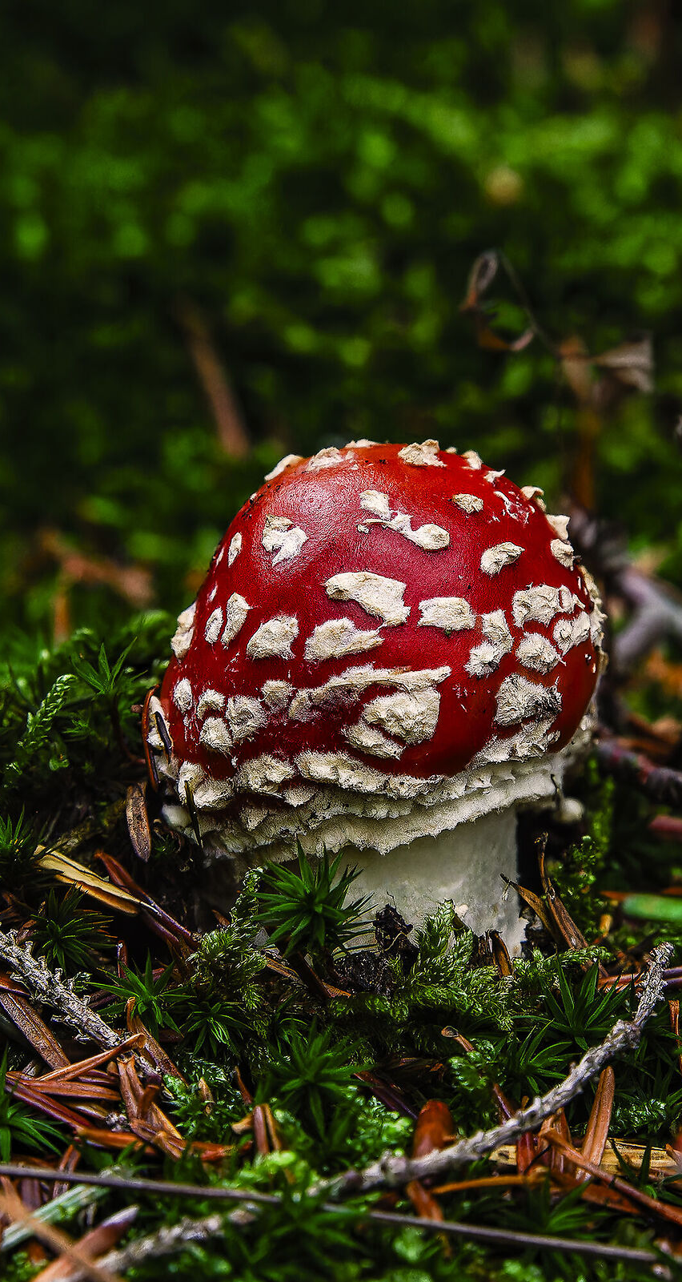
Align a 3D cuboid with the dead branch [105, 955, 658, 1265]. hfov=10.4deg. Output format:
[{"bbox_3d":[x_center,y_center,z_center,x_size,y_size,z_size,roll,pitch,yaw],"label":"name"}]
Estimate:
[{"bbox_3d":[0.013,0.053,0.420,0.014,0.007,0.121,8,15,33],"label":"dead branch"}]

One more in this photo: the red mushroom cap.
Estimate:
[{"bbox_3d":[0.004,0.000,0.490,0.060,0.052,0.059,-3,12,1],"label":"red mushroom cap"}]

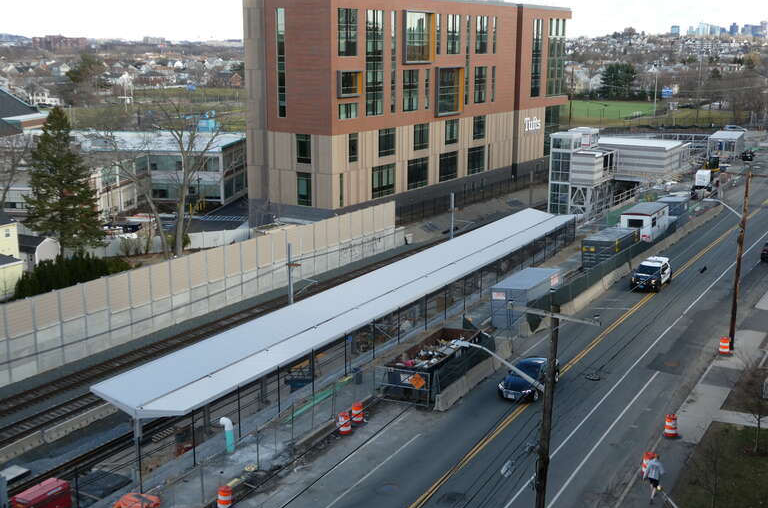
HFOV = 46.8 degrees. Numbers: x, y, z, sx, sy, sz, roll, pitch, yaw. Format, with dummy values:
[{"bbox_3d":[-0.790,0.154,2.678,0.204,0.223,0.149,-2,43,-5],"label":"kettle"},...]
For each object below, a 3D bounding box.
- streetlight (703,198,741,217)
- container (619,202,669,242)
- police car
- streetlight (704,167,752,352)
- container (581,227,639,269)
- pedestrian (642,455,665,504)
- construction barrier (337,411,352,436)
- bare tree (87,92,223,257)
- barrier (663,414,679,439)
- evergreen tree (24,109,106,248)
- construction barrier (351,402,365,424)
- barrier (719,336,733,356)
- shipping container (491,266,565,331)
[{"bbox_3d":[19.511,-2.635,51.302,2.200,1.100,0.300,9,16,32],"label":"streetlight"},{"bbox_3d":[22.488,-2.391,76.515,2.500,2.800,6.100,8,15,29],"label":"container"},{"bbox_3d":[20.289,1.493,67.179,2.020,1.820,5.050,9,16,32],"label":"police car"},{"bbox_3d":[19.685,0.339,51.875,2.500,10.750,0.400,9,16,32],"label":"streetlight"},{"bbox_3d":[18.141,-0.287,71.149,2.500,2.650,6.060,8,15,29],"label":"container"},{"bbox_3d":[10.438,8.754,34.375,0.600,1.780,0.850,8,15,29],"label":"pedestrian"},{"bbox_3d":[-1.803,7.788,40.729,0.580,1.000,0.580,8,15,29],"label":"construction barrier"},{"bbox_3d":[-23.032,-7.719,89.126,13.500,16.367,12.500,-3,14,-15],"label":"bare tree"},{"bbox_3d":[13.018,7.810,40.166,0.580,1.000,0.580,8,15,29],"label":"barrier"},{"bbox_3d":[-30.457,-6.560,82.558,7.700,14.159,7.700,9,16,32],"label":"evergreen tree"},{"bbox_3d":[-1.256,7.594,42.524,0.600,0.980,0.600,0,13,0],"label":"construction barrier"},{"bbox_3d":[19.685,5.301,50.996,0.580,1.000,0.580,8,15,29],"label":"barrier"},{"bbox_3d":[9.302,2.843,57.517,2.440,2.590,6.060,8,15,29],"label":"shipping container"}]

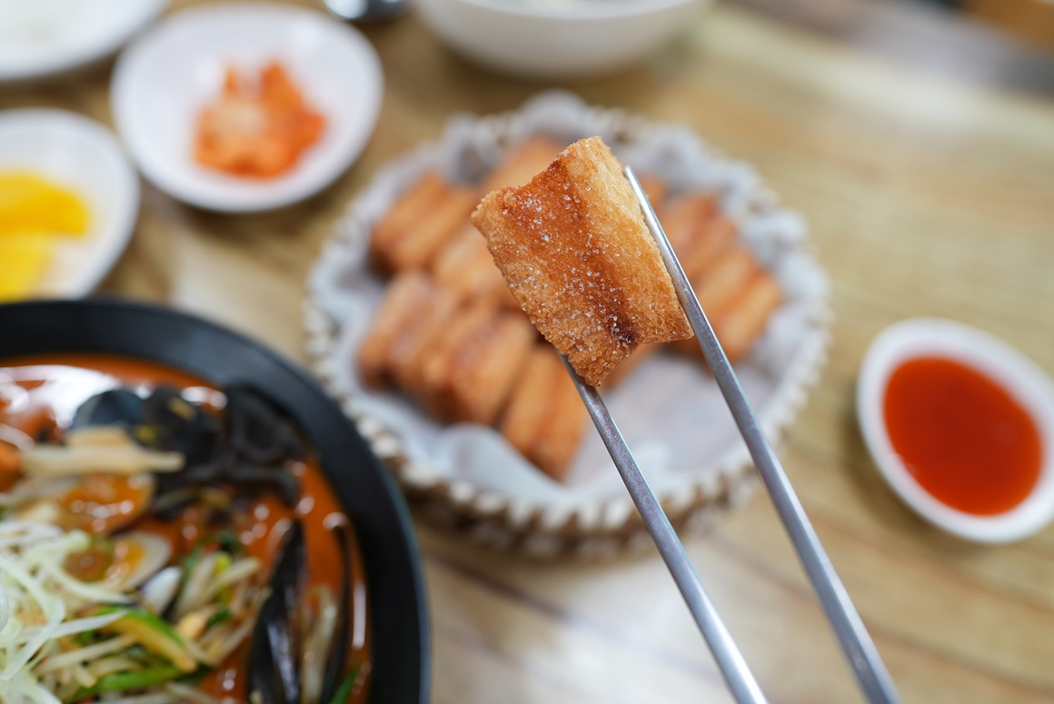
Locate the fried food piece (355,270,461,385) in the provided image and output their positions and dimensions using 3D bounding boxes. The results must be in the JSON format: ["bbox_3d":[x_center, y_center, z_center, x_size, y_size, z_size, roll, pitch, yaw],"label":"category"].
[{"bbox_3d":[-0.049,-0.010,0.301,0.029,0.030,0.040,19,60,10],"label":"fried food piece"}]

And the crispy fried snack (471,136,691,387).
[{"bbox_3d":[0.014,-0.017,0.163,0.030,0.034,0.043,-30,89,0],"label":"crispy fried snack"}]

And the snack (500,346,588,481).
[{"bbox_3d":[0.007,0.024,0.281,0.029,0.030,0.040,23,60,13],"label":"snack"}]

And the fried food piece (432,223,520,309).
[{"bbox_3d":[-0.019,-0.040,0.322,0.029,0.030,0.040,32,63,17],"label":"fried food piece"}]

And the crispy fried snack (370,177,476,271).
[{"bbox_3d":[-0.047,-0.061,0.333,0.029,0.030,0.040,25,61,14],"label":"crispy fried snack"}]

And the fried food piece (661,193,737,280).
[{"bbox_3d":[0.074,-0.055,0.333,0.029,0.030,0.040,31,63,17],"label":"fried food piece"}]

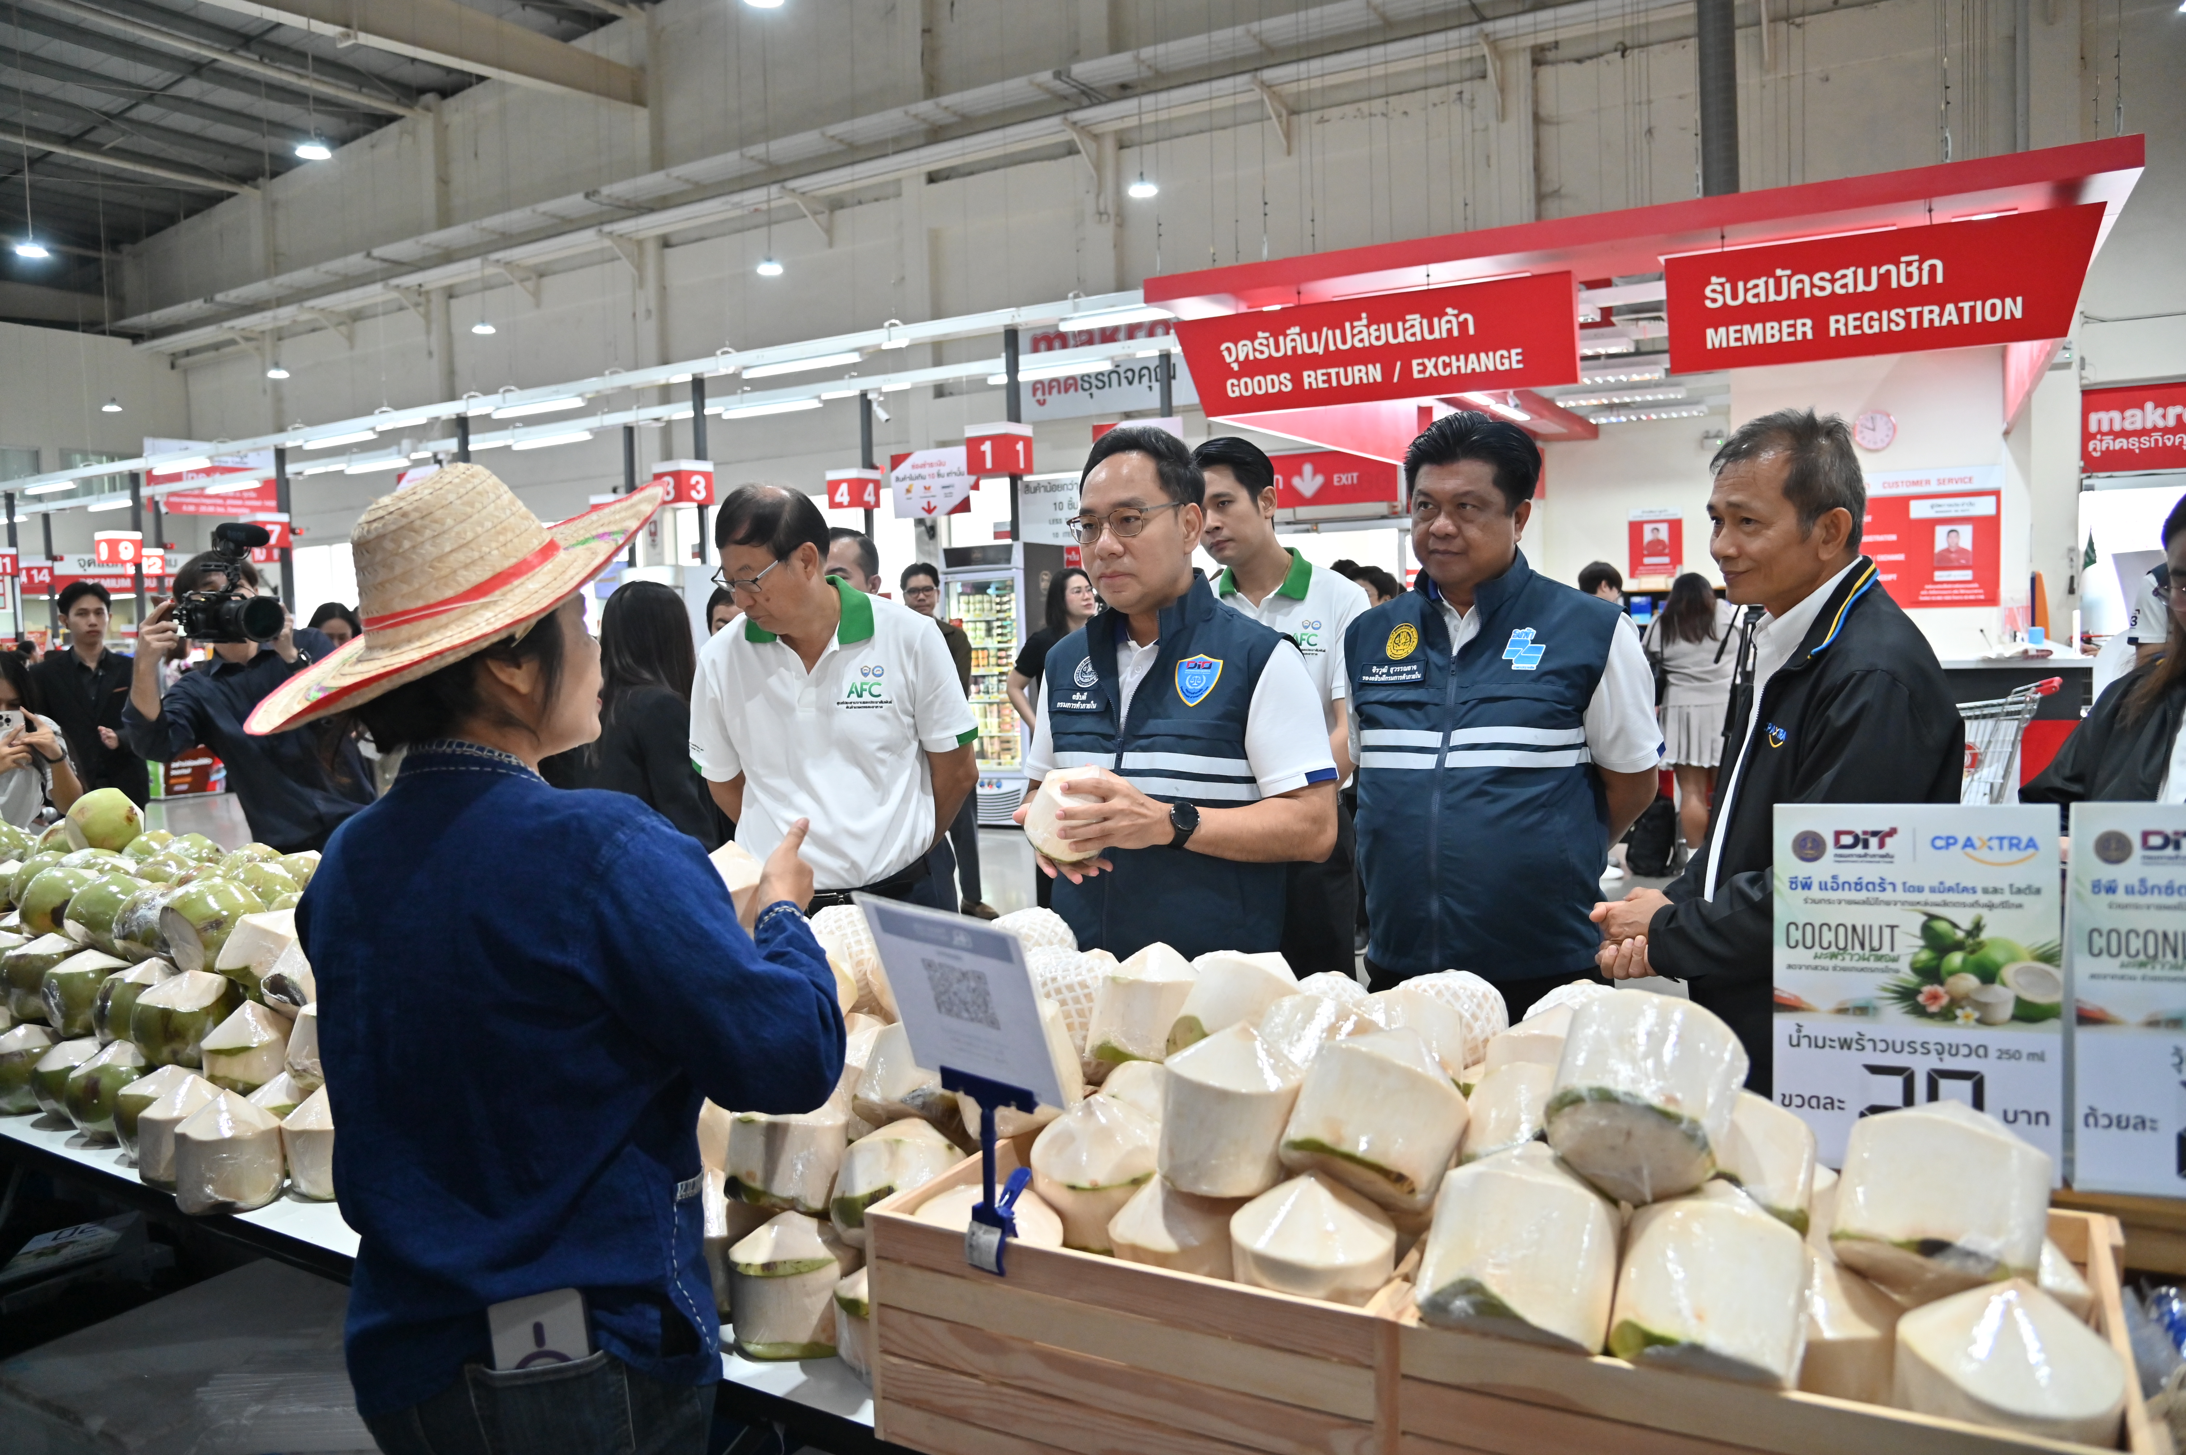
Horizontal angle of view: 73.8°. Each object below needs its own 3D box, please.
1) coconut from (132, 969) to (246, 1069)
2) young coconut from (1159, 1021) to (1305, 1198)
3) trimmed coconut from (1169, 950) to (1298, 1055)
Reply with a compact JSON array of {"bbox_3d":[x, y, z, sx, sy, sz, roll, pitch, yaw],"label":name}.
[{"bbox_3d":[-1.240,0.396,2.000,0.132,0.130,0.132,7,4,0],"label":"coconut"},{"bbox_3d":[0.112,0.292,1.149,0.114,0.126,0.114,5,3,0],"label":"young coconut"},{"bbox_3d":[0.153,0.282,1.490,0.120,0.125,0.120,28,-23,-1],"label":"trimmed coconut"}]

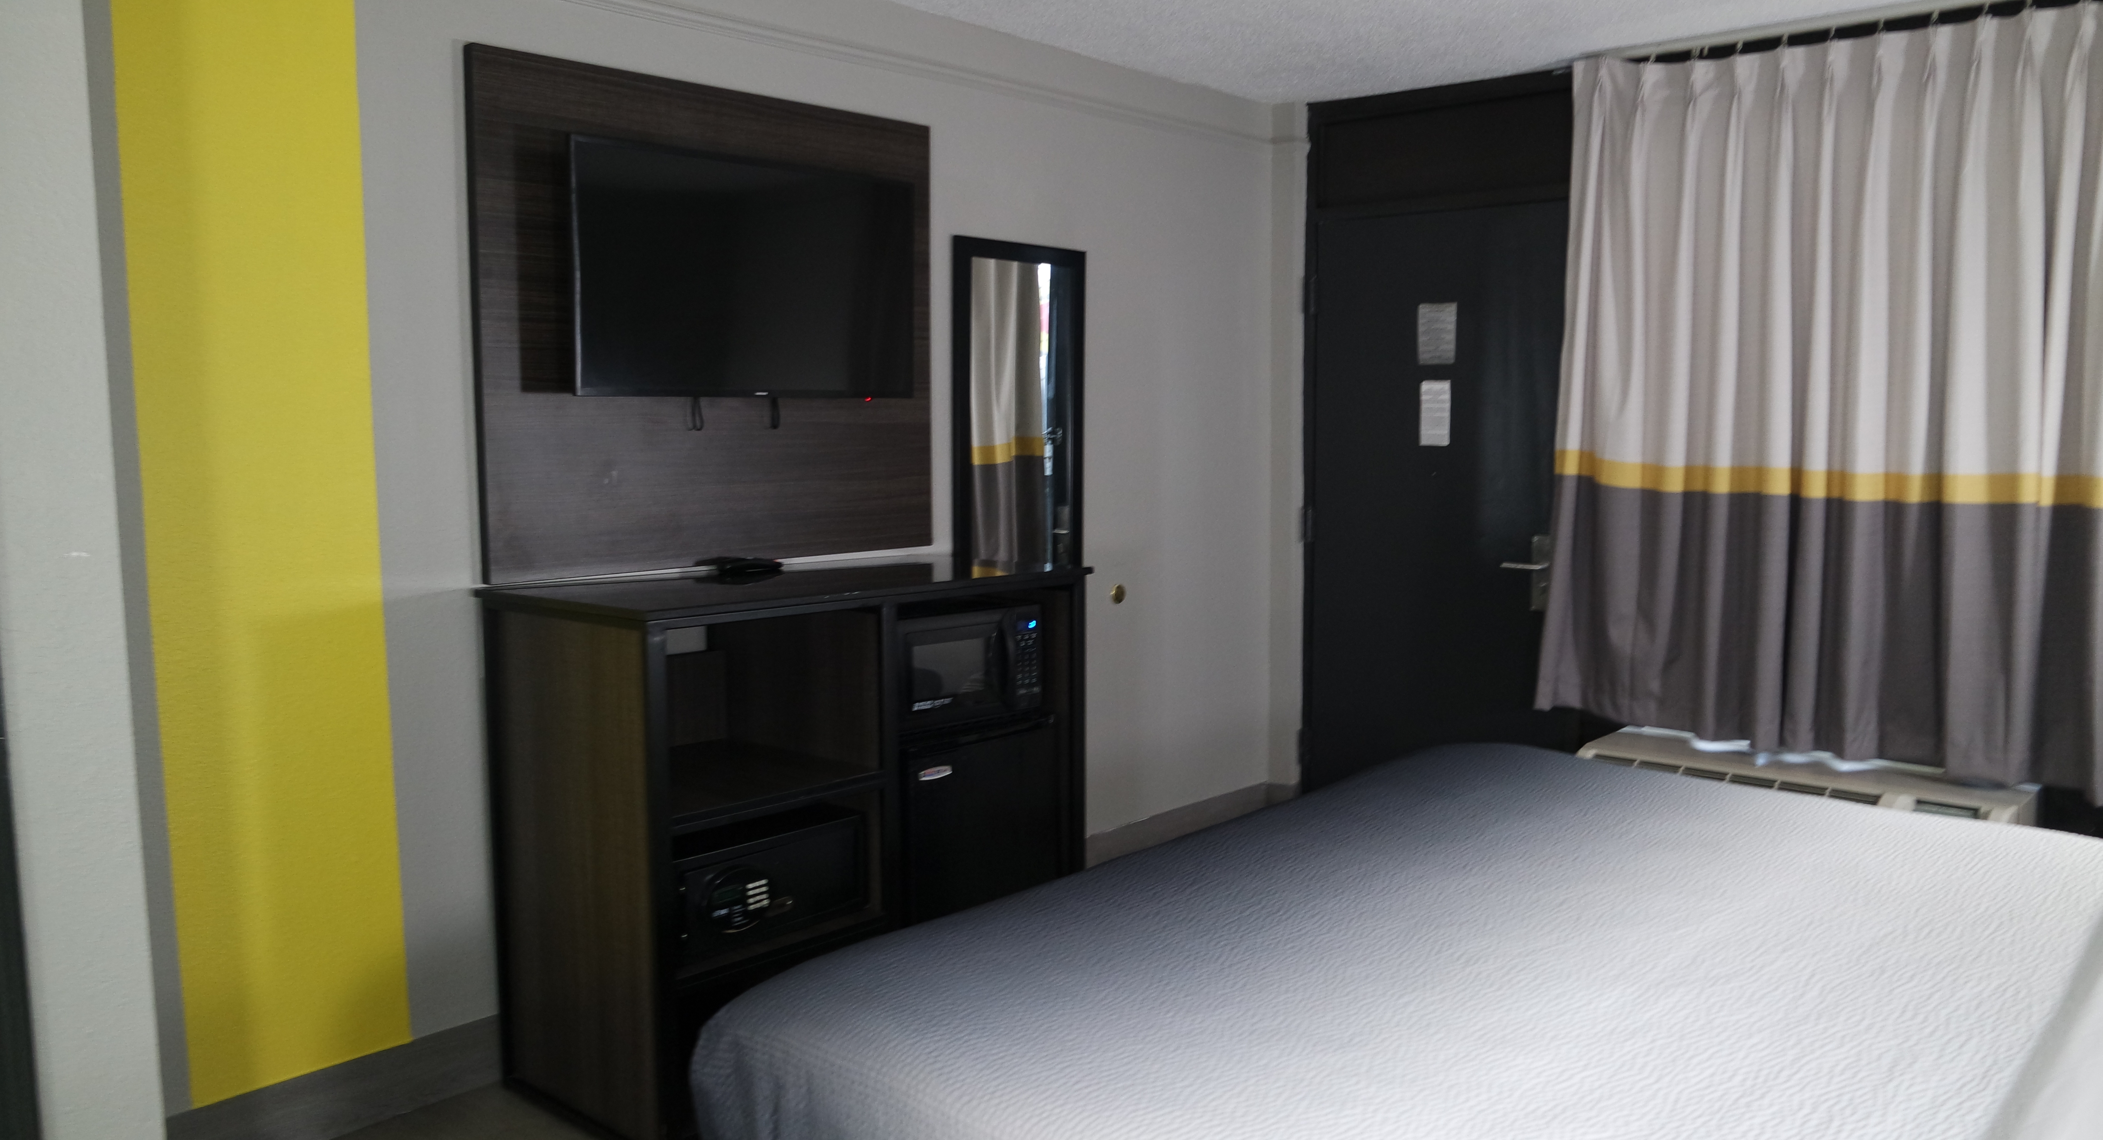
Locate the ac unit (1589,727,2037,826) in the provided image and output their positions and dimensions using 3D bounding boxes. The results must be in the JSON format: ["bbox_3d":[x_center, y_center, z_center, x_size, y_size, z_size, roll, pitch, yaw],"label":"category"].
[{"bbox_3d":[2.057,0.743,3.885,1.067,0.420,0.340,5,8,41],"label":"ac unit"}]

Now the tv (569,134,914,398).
[{"bbox_3d":[-0.683,-0.662,3.224,0.906,0.524,0.065,-6,9,-45],"label":"tv"}]

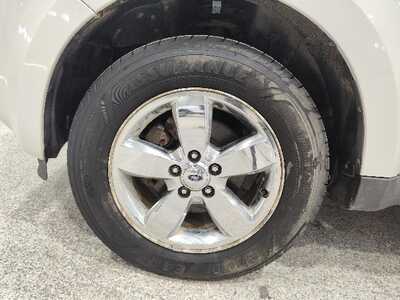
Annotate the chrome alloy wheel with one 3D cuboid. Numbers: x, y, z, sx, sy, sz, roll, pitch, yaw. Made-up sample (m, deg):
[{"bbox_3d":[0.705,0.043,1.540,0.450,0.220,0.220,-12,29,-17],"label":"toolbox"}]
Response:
[{"bbox_3d":[-0.009,0.054,0.782,0.470,0.470,0.150,0,15,-1],"label":"chrome alloy wheel"}]

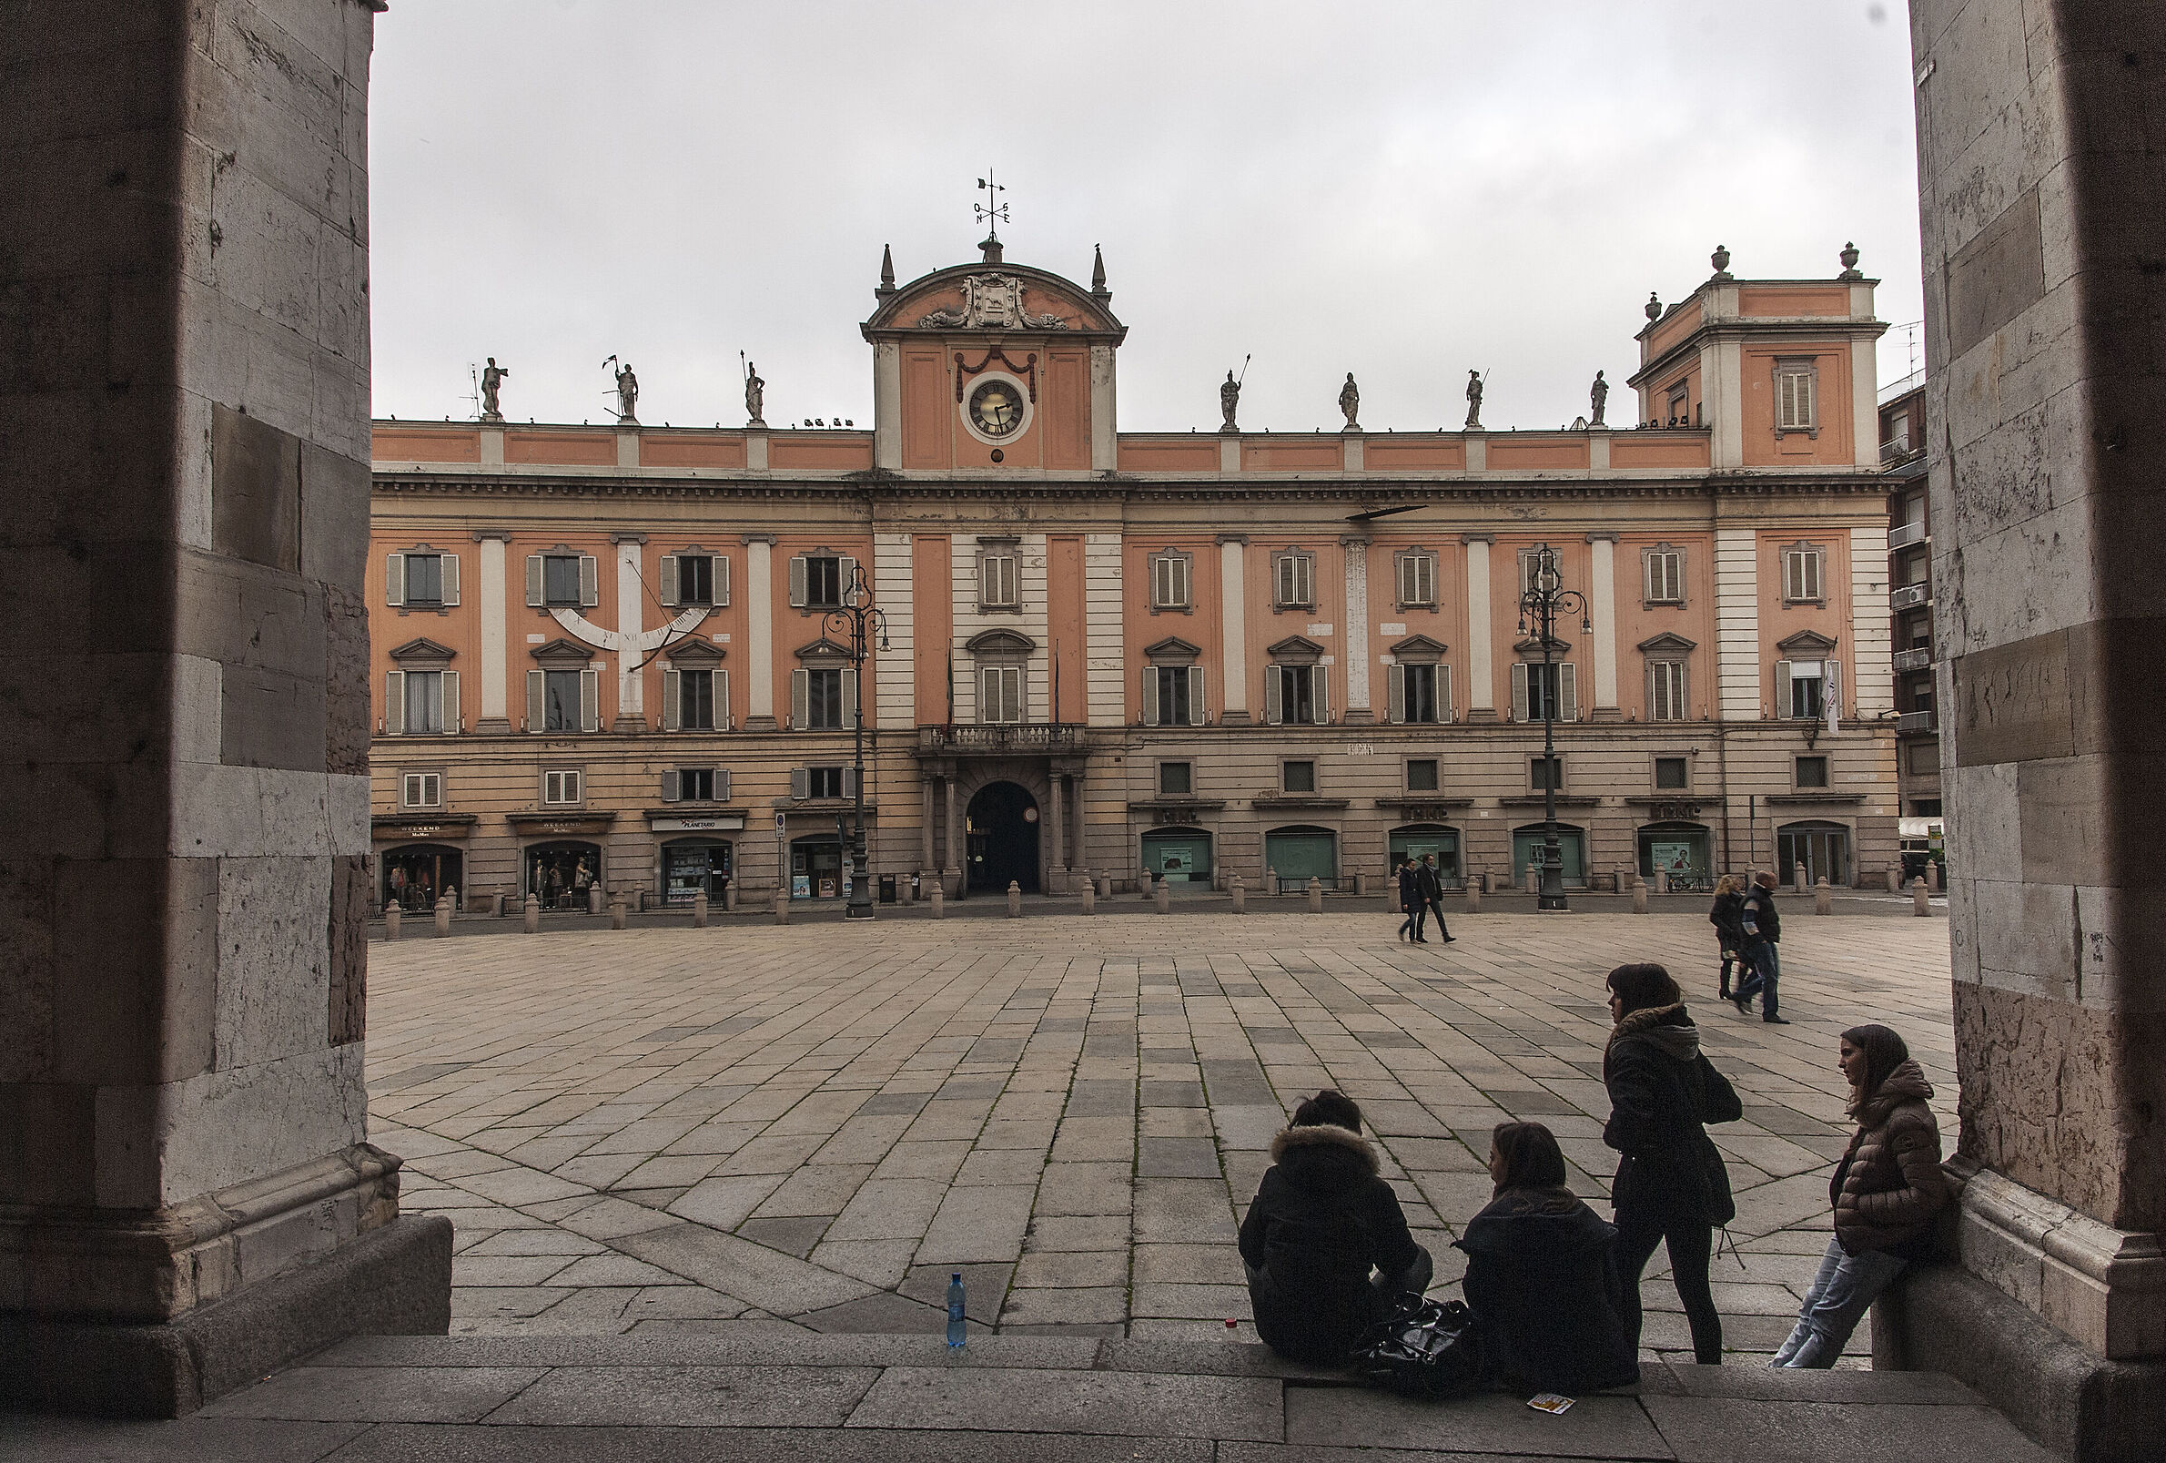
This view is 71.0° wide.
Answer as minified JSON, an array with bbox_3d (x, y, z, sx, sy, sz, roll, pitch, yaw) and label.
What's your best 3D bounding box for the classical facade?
[{"bbox_3d":[-2.125,-5.721,66.333,67.000,24.700,16.000,-1,-3,-4],"label":"classical facade"}]

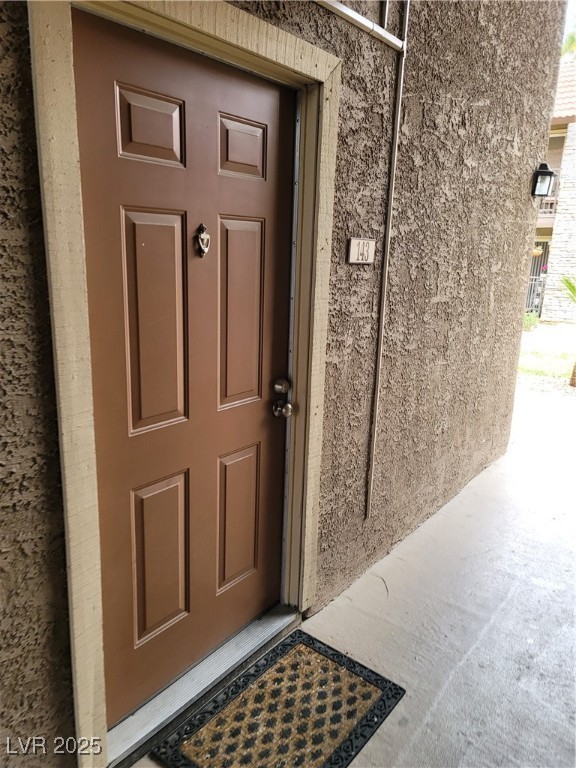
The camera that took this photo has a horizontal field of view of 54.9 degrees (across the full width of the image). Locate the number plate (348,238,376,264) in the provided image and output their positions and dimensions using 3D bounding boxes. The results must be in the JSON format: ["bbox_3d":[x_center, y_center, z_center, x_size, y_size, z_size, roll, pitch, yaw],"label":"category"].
[{"bbox_3d":[0.298,-0.534,2.233,0.017,0.095,0.191,12,17,36],"label":"number plate"}]

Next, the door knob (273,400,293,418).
[{"bbox_3d":[-0.012,0.101,2.124,0.064,0.065,0.065,12,17,36],"label":"door knob"}]

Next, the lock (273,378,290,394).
[{"bbox_3d":[-0.022,0.008,2.112,0.030,0.062,0.060,12,17,36],"label":"lock"}]

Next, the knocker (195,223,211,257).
[{"bbox_3d":[-0.250,-0.434,1.680,0.027,0.103,0.049,12,17,36],"label":"knocker"}]

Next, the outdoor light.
[{"bbox_3d":[1.817,-1.442,3.913,0.127,0.224,0.125,12,17,36],"label":"outdoor light"}]

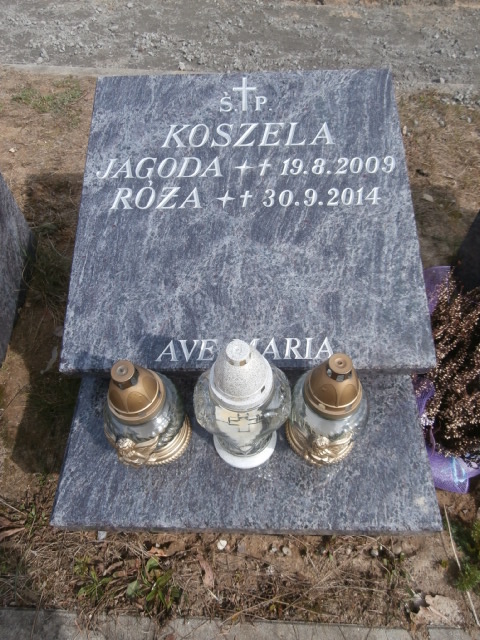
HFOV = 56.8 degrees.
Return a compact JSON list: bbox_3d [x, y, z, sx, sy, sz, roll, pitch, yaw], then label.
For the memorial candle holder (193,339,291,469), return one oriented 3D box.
[{"bbox_3d":[0.003,0.107,0.571,0.122,0.284,0.122,-3,57,0],"label":"memorial candle holder"}]

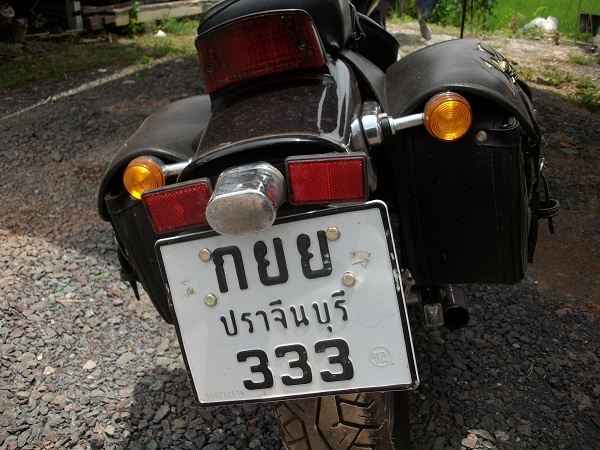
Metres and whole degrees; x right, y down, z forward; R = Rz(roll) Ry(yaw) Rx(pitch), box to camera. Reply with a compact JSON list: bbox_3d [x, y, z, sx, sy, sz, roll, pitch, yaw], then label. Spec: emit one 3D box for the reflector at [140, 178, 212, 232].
[{"bbox_3d":[-0.115,-0.018,0.532,0.073,0.041,0.012,-12,9,16],"label":"reflector"}]

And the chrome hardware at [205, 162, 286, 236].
[{"bbox_3d":[-0.044,-0.022,0.470,0.055,0.040,0.060,-10,19,15],"label":"chrome hardware"}]

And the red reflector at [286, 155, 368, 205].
[{"bbox_3d":[0.026,-0.041,0.492,0.073,0.041,0.012,-2,11,14],"label":"red reflector"}]

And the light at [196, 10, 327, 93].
[{"bbox_3d":[-0.039,-0.203,0.657,0.148,0.073,0.060,-10,9,15],"label":"light"}]

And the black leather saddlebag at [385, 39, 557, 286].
[{"bbox_3d":[0.227,-0.116,0.807,0.160,0.262,0.330,-5,26,13],"label":"black leather saddlebag"}]

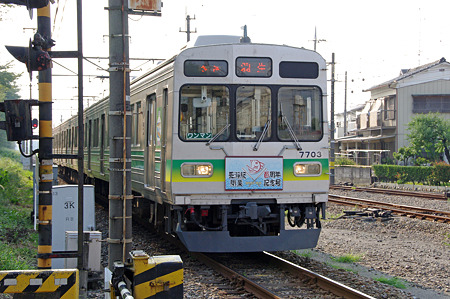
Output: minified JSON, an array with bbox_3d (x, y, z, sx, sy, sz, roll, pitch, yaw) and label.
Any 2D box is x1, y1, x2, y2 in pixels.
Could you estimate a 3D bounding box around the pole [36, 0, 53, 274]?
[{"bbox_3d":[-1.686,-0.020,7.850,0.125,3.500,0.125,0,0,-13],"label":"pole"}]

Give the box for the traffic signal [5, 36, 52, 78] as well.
[{"bbox_3d":[-1.769,-0.821,7.550,0.430,0.400,0.400,0,0,-13],"label":"traffic signal"}]

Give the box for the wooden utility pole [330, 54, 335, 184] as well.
[{"bbox_3d":[5.927,-1.672,46.000,0.210,7.200,0.210,0,0,-14],"label":"wooden utility pole"}]

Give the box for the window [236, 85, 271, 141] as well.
[{"bbox_3d":[0.489,-0.617,14.340,0.600,0.930,0.070,0,0,-14],"label":"window"}]

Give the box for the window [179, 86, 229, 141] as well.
[{"bbox_3d":[-0.339,-0.623,14.200,0.870,0.950,0.070,0,0,-6],"label":"window"}]

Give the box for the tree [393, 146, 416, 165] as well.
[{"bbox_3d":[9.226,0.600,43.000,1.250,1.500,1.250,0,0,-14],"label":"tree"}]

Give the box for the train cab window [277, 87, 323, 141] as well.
[{"bbox_3d":[1.298,-0.627,14.580,0.840,0.940,0.070,0,0,-19],"label":"train cab window"}]

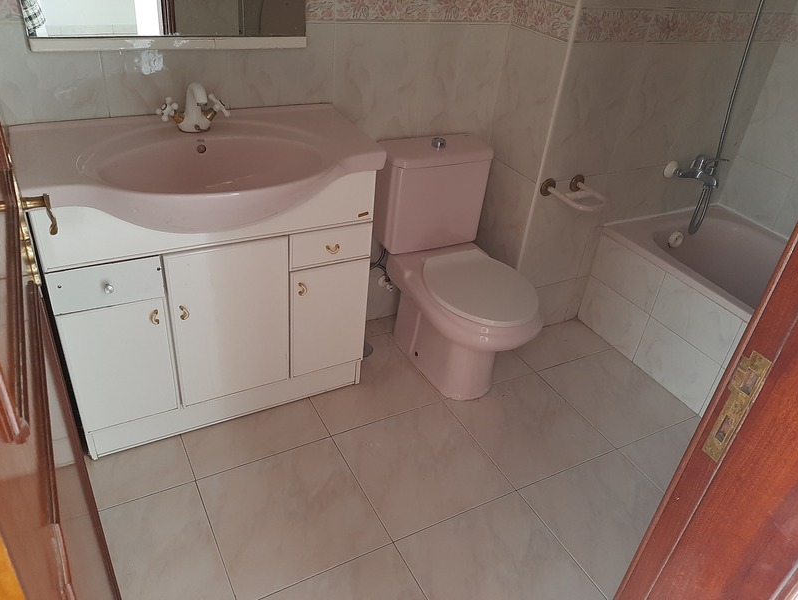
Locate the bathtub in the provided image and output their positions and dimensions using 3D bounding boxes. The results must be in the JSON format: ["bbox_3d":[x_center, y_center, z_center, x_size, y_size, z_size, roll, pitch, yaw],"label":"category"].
[{"bbox_3d":[1.370,0.140,2.259,0.701,0.440,1.217,-13,37,-26],"label":"bathtub"}]

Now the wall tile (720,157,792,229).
[{"bbox_3d":[1.460,-0.444,2.556,0.010,0.216,0.256,-13,38,-27],"label":"wall tile"}]

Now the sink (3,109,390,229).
[{"bbox_3d":[-0.476,-0.305,1.619,0.880,0.205,0.515,-13,37,-26],"label":"sink"}]

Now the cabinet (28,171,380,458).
[{"bbox_3d":[-0.544,-0.038,1.870,0.848,0.789,0.333,-13,38,-27],"label":"cabinet"}]

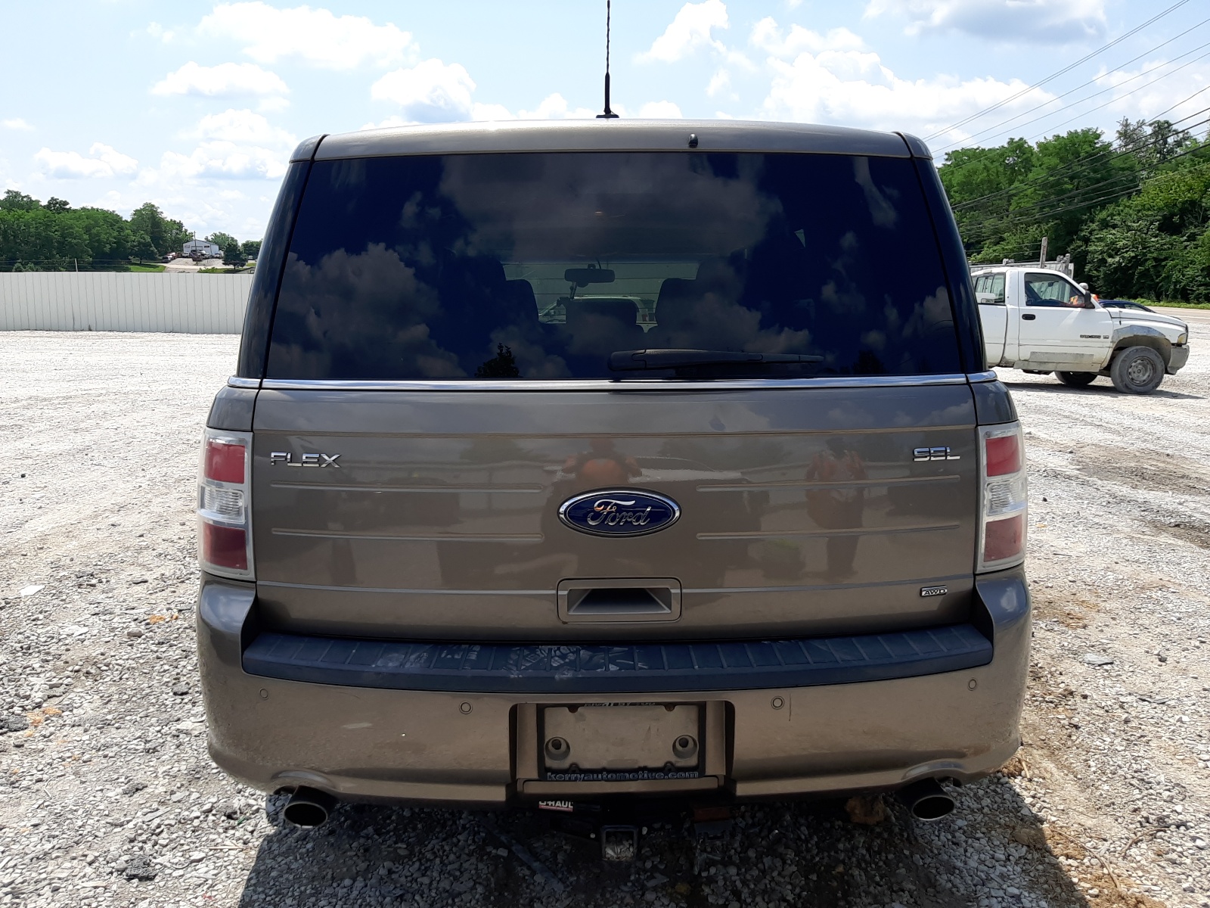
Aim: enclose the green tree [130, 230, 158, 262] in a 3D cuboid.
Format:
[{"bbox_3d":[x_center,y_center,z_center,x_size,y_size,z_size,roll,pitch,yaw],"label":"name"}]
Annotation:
[{"bbox_3d":[-113.974,-51.253,225.000,6.700,8.400,6.700,5,11,25],"label":"green tree"}]

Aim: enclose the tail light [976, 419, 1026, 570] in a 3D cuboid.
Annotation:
[{"bbox_3d":[0.827,0.090,1.881,0.210,0.310,0.210,0,10,-1],"label":"tail light"}]

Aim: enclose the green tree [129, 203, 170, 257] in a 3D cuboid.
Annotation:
[{"bbox_3d":[-122.704,-60.142,245.000,11.000,14.800,11.000,5,11,25],"label":"green tree"}]

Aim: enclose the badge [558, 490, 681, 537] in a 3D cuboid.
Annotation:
[{"bbox_3d":[0.025,0.109,1.682,0.229,0.092,0.020,0,10,-1],"label":"badge"}]

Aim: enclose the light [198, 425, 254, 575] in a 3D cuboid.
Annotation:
[{"bbox_3d":[-0.784,0.084,1.860,0.210,0.310,0.210,0,10,-1],"label":"light"}]

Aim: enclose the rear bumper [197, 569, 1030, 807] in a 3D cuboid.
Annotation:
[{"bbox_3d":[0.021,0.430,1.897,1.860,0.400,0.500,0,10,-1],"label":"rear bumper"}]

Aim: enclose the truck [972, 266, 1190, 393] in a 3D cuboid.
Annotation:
[{"bbox_3d":[5.948,-2.001,14.314,5.450,1.830,2.000,1,10,3],"label":"truck"}]

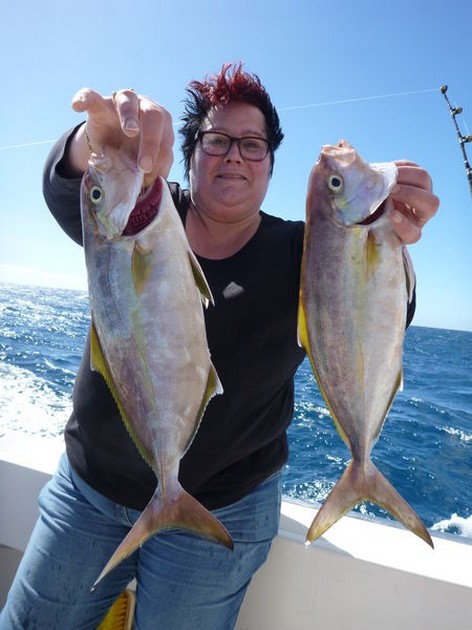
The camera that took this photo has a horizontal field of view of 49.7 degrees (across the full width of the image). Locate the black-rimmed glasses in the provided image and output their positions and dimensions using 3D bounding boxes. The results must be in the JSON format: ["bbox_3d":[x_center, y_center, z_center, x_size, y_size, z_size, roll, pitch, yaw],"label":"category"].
[{"bbox_3d":[-0.001,-0.332,1.029,0.142,0.048,0.135,7,8,0],"label":"black-rimmed glasses"}]

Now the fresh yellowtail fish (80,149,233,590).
[{"bbox_3d":[-0.102,0.057,0.576,0.168,0.494,0.074,-6,1,0],"label":"fresh yellowtail fish"}]

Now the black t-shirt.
[{"bbox_3d":[-0.022,0.051,0.975,0.648,0.639,0.550,6,0,0],"label":"black t-shirt"}]

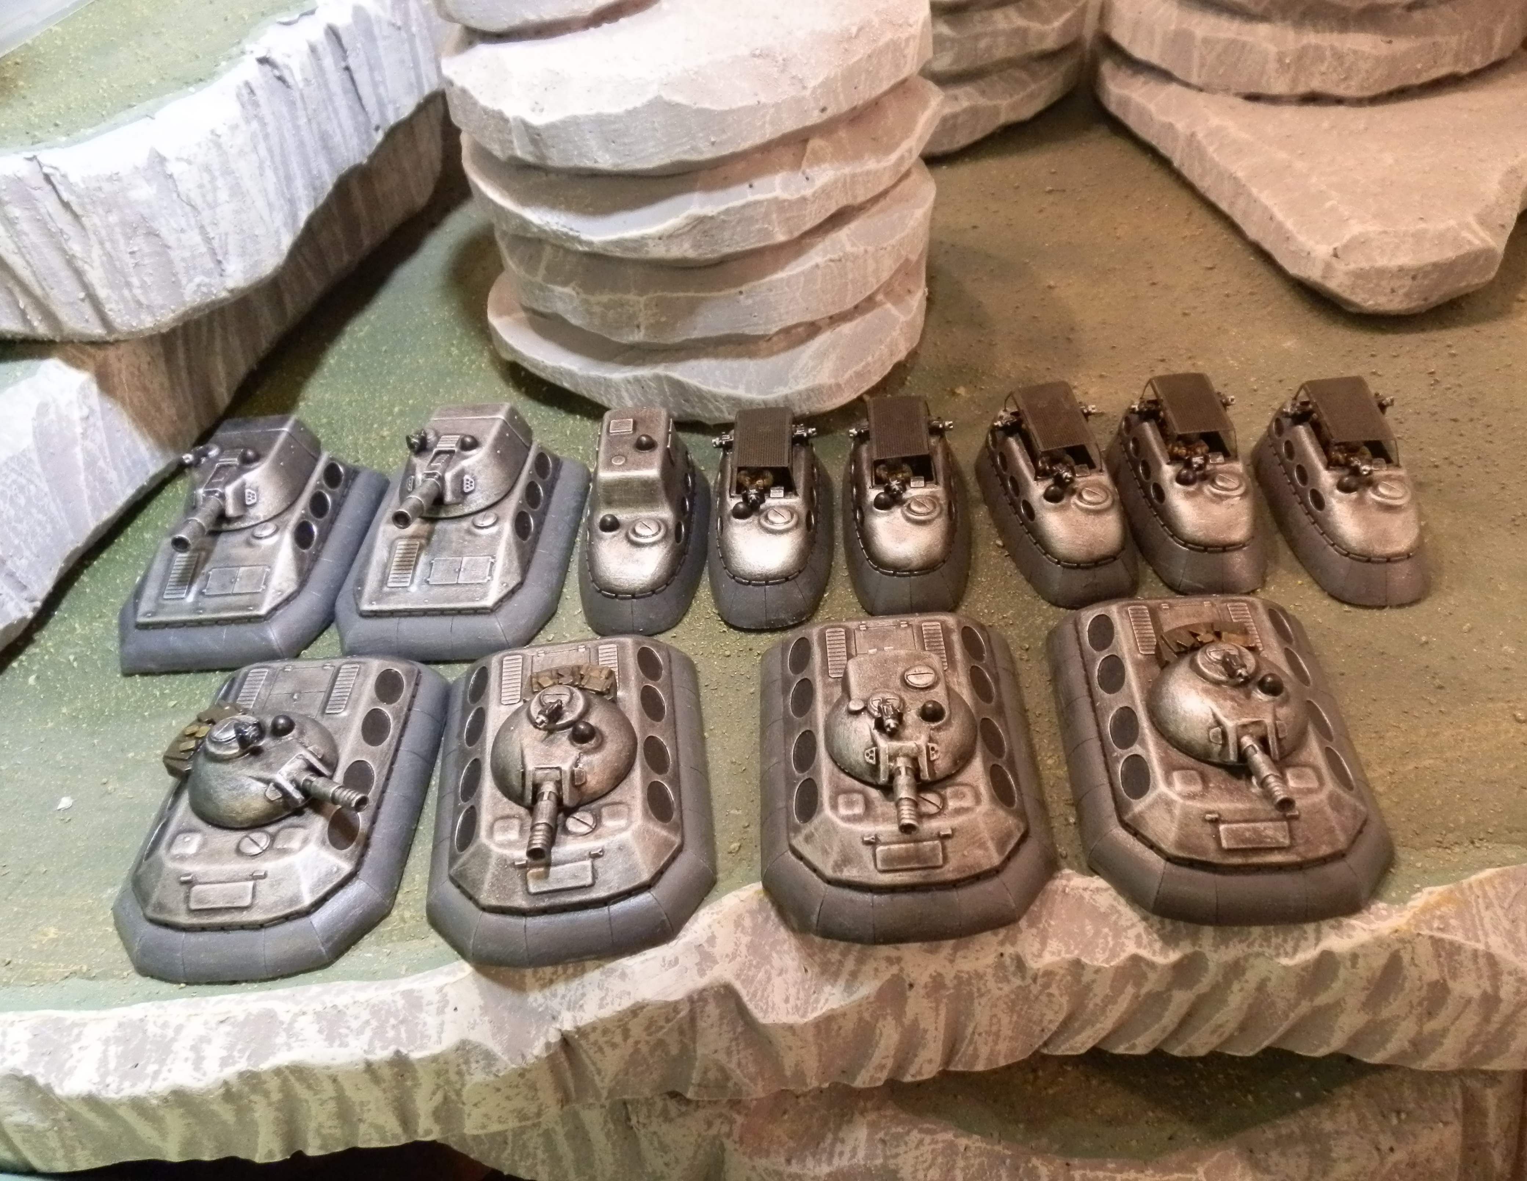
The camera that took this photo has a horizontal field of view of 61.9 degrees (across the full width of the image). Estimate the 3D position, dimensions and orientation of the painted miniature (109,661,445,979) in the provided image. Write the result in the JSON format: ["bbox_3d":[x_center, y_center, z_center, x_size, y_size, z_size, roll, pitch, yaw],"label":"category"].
[{"bbox_3d":[-0.109,0.038,0.284,0.061,0.033,0.091,-3,42,4],"label":"painted miniature"}]

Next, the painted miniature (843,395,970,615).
[{"bbox_3d":[0.038,-0.025,0.342,0.036,0.026,0.069,-3,42,4],"label":"painted miniature"}]

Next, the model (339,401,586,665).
[{"bbox_3d":[-0.084,-0.021,0.349,0.062,0.031,0.085,0,42,7],"label":"model"}]

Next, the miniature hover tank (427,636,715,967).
[{"bbox_3d":[-0.044,0.034,0.281,0.061,0.033,0.091,-8,42,-1],"label":"miniature hover tank"}]

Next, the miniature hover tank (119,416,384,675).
[{"bbox_3d":[-0.146,-0.018,0.354,0.062,0.031,0.085,-2,42,5],"label":"miniature hover tank"}]

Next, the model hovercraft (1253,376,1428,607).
[{"bbox_3d":[0.154,-0.029,0.331,0.036,0.026,0.069,-2,42,5],"label":"model hovercraft"}]

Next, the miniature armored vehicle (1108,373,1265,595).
[{"bbox_3d":[0.116,-0.031,0.338,0.036,0.026,0.069,-4,42,3],"label":"miniature armored vehicle"}]

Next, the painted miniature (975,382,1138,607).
[{"bbox_3d":[0.081,-0.027,0.339,0.036,0.026,0.069,-8,42,-1],"label":"painted miniature"}]

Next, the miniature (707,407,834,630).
[{"bbox_3d":[0.001,-0.023,0.344,0.036,0.026,0.069,-2,42,5],"label":"miniature"}]

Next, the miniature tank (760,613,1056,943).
[{"bbox_3d":[0.029,0.029,0.278,0.061,0.033,0.091,-4,42,2],"label":"miniature tank"}]

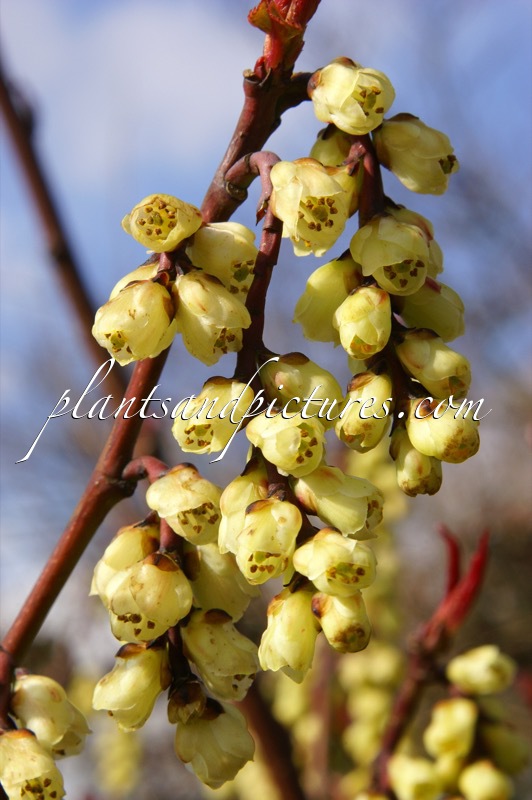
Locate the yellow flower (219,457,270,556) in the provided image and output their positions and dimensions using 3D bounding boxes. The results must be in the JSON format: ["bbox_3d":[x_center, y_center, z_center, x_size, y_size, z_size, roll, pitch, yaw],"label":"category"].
[{"bbox_3d":[-0.002,0.013,0.290,0.008,0.011,0.008,18,6,0],"label":"yellow flower"}]

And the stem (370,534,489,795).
[{"bbox_3d":[0.024,0.039,0.345,0.009,0.042,0.007,22,0,0],"label":"stem"}]

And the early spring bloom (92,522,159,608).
[{"bbox_3d":[-0.017,0.020,0.279,0.008,0.010,0.008,30,0,11],"label":"early spring bloom"}]

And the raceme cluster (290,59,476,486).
[{"bbox_3d":[0.015,-0.016,0.294,0.024,0.055,0.021,0,-5,0],"label":"raceme cluster"}]

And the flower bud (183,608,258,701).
[{"bbox_3d":[-0.005,0.030,0.275,0.008,0.010,0.008,-38,-22,22],"label":"flower bud"}]

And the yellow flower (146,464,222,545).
[{"bbox_3d":[-0.009,0.012,0.271,0.008,0.008,0.009,2,37,-34],"label":"yellow flower"}]

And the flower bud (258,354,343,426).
[{"bbox_3d":[0.005,-0.001,0.289,0.010,0.008,0.009,34,-10,-6],"label":"flower bud"}]

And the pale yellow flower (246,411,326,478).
[{"bbox_3d":[0.002,0.005,0.250,0.008,0.008,0.009,8,20,-40],"label":"pale yellow flower"}]

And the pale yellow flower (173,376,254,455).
[{"bbox_3d":[-0.006,0.002,0.252,0.008,0.009,0.008,-4,-43,24],"label":"pale yellow flower"}]

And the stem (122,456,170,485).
[{"bbox_3d":[-0.014,0.008,0.272,0.005,0.003,0.003,0,0,0],"label":"stem"}]

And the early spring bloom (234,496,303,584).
[{"bbox_3d":[0.000,0.016,0.273,0.008,0.009,0.008,0,-43,-5],"label":"early spring bloom"}]

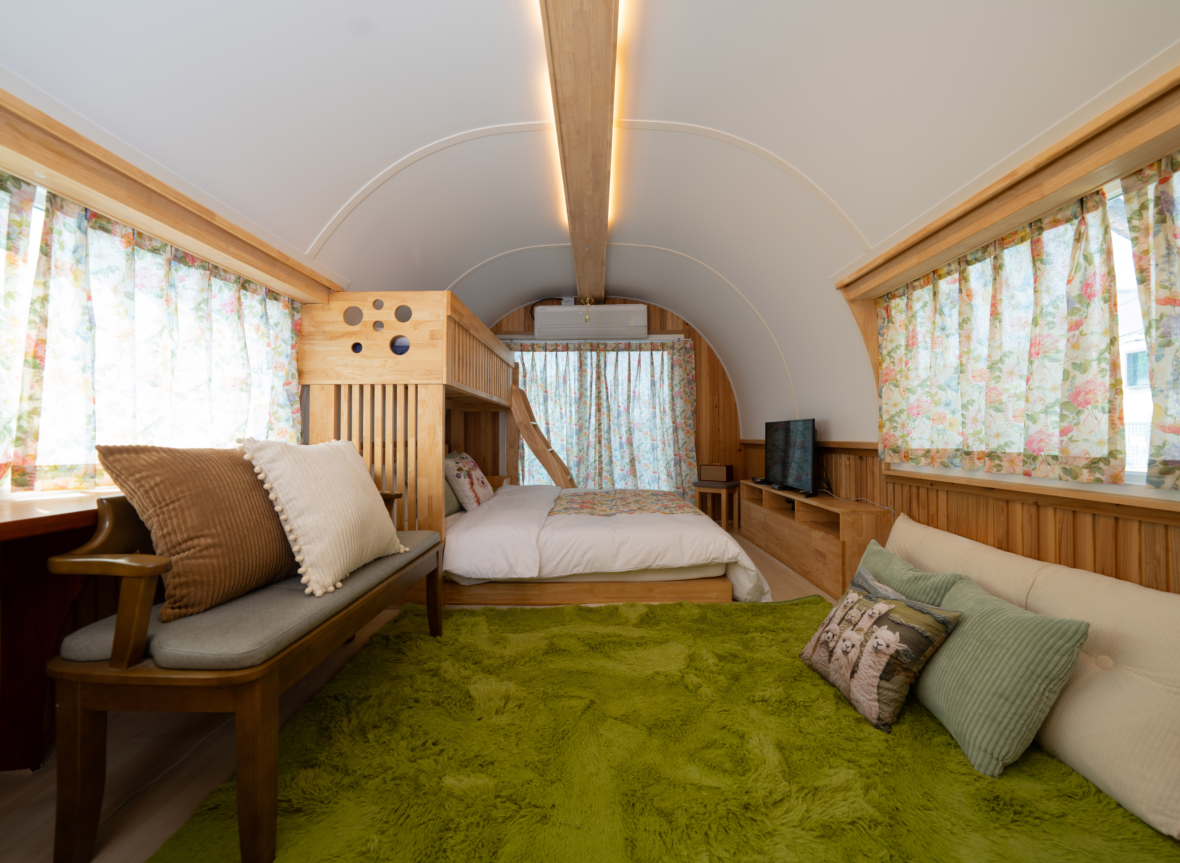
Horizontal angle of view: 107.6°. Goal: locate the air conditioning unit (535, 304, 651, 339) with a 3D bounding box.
[{"bbox_3d":[0.017,-1.070,4.317,1.090,0.310,0.230,0,0,1],"label":"air conditioning unit"}]

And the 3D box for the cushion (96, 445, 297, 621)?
[{"bbox_3d":[-1.087,0.244,1.303,0.170,0.480,0.500,-27,-4,7],"label":"cushion"}]

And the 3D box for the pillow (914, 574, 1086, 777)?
[{"bbox_3d":[1.182,0.701,1.324,0.160,0.460,0.460,31,0,8],"label":"pillow"}]

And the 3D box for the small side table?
[{"bbox_3d":[1.238,0.705,4.188,0.330,0.452,0.320,-1,0,38],"label":"small side table"}]

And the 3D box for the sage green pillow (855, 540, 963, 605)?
[{"bbox_3d":[1.122,0.679,1.634,0.160,0.460,0.460,26,0,-1],"label":"sage green pillow"}]

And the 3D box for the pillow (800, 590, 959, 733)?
[{"bbox_3d":[0.984,0.715,1.504,0.140,0.430,0.440,35,-3,-3],"label":"pillow"}]

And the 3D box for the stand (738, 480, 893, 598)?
[{"bbox_3d":[1.517,0.684,3.151,0.280,0.478,1.655,0,0,1],"label":"stand"}]

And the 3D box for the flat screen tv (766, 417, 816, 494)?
[{"bbox_3d":[1.534,0.183,3.344,0.140,0.525,0.870,0,0,1],"label":"flat screen tv"}]

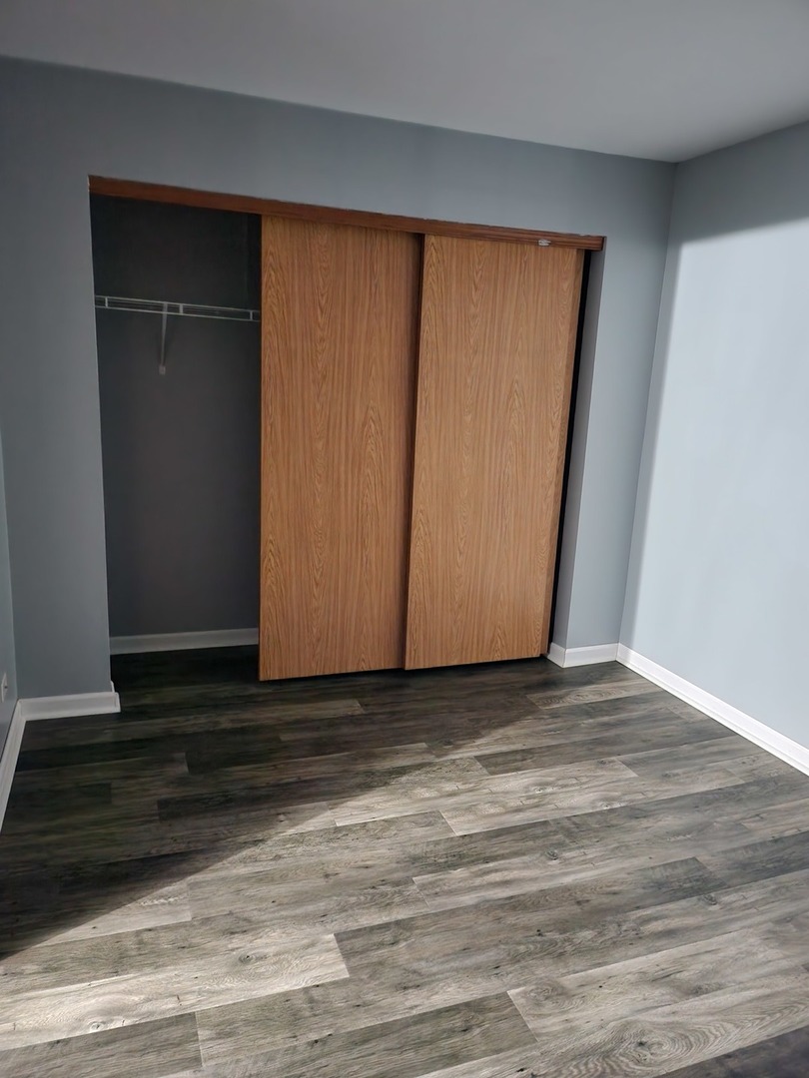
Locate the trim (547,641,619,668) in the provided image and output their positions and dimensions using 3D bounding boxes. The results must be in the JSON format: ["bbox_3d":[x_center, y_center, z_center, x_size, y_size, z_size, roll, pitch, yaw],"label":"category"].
[{"bbox_3d":[0.965,0.598,3.988,0.347,0.092,0.144,-2,13,-20],"label":"trim"}]

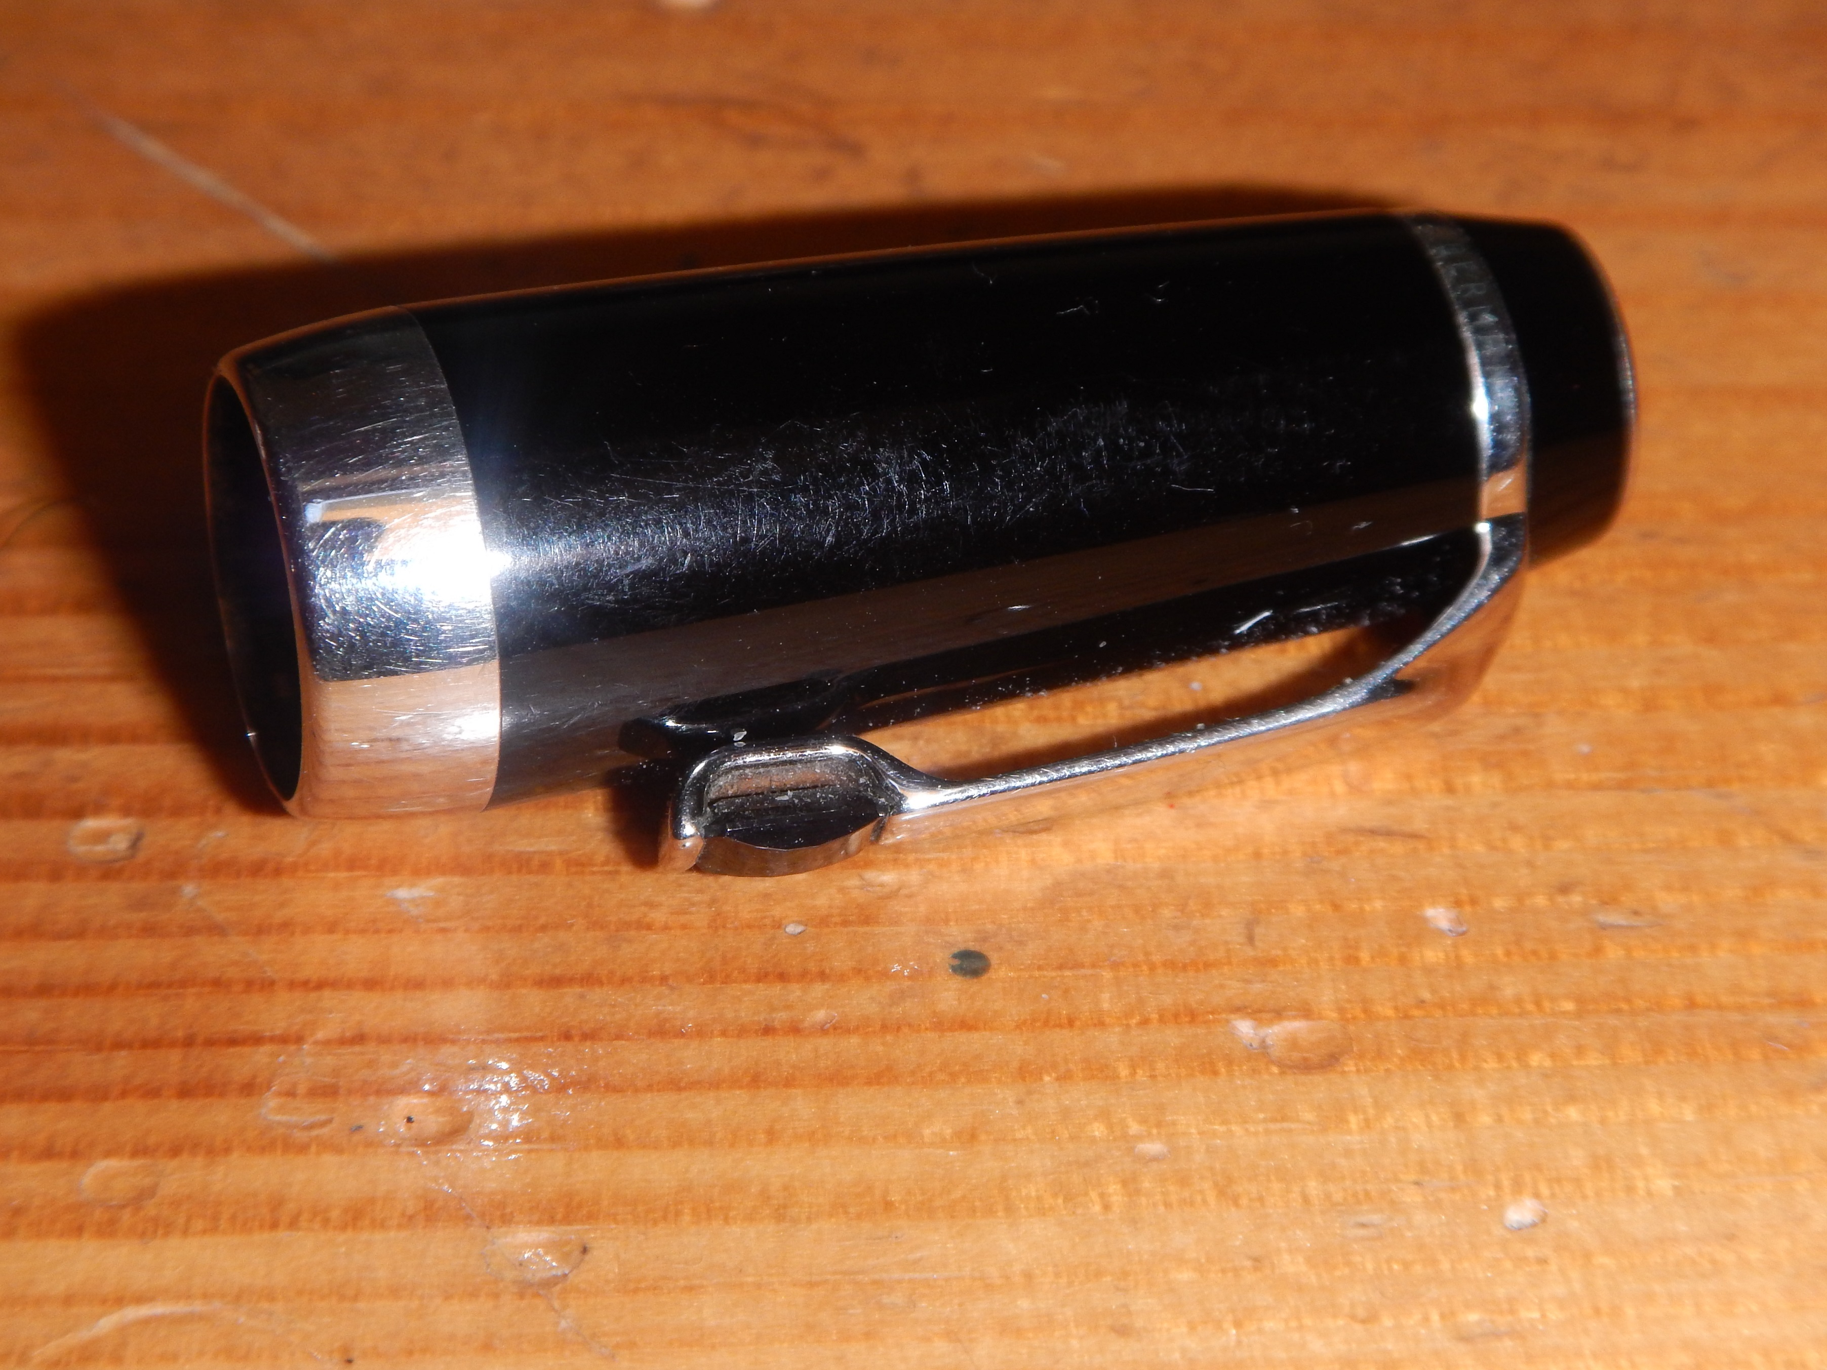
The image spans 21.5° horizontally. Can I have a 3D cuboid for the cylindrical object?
[{"bbox_3d":[0.001,-0.006,0.136,0.040,0.014,0.014,-9,40,-17],"label":"cylindrical object"}]

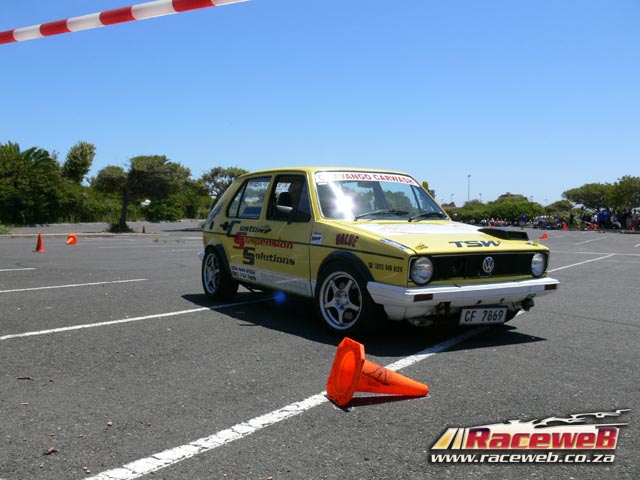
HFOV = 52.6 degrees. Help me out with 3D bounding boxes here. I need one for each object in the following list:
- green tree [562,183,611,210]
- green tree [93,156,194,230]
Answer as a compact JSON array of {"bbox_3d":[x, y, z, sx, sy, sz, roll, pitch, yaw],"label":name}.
[{"bbox_3d":[22.821,-2.805,55.000,4.420,4.160,4.400,1,2,0],"label":"green tree"},{"bbox_3d":[-9.546,-2.488,35.000,5.520,4.060,5.000,1,2,0],"label":"green tree"}]

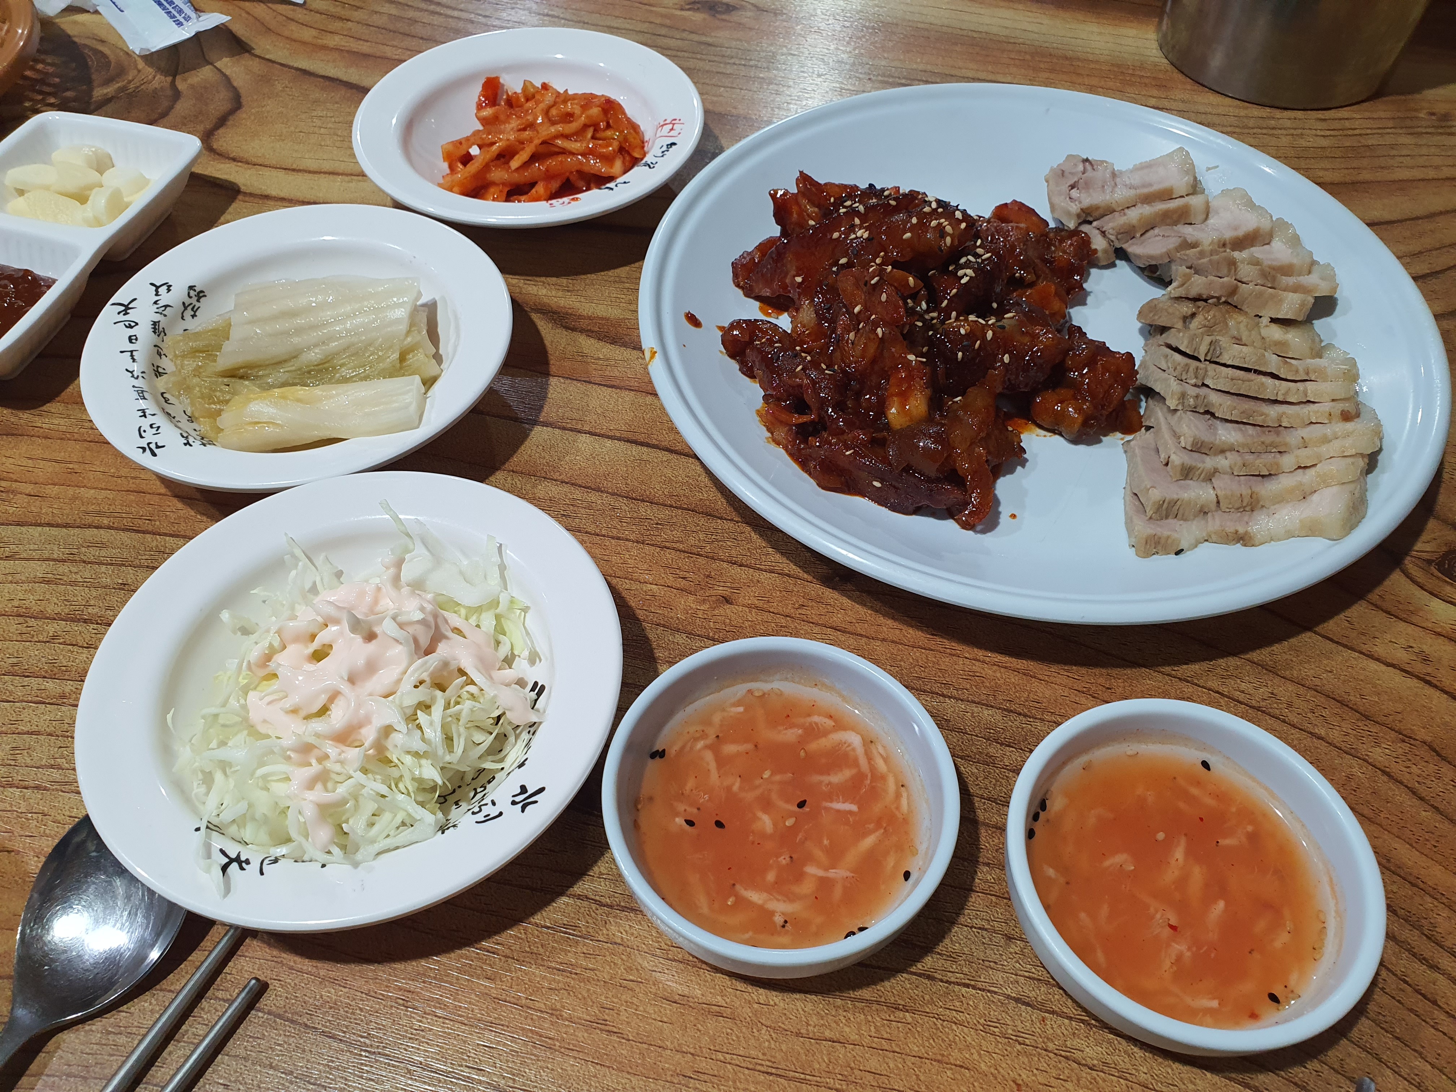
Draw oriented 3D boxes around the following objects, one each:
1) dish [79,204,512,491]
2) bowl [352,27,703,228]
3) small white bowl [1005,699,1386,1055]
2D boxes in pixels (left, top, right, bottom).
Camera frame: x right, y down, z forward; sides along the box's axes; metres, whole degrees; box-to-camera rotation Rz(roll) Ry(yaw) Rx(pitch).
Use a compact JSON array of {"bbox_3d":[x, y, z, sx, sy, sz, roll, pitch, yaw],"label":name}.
[{"bbox_3d":[-0.148,-0.067,0.390,0.144,0.026,0.144,1,53,-1],"label":"dish"},{"bbox_3d":[-0.083,-0.172,0.471,0.146,0.026,0.146,1,53,-1],"label":"bowl"},{"bbox_3d":[0.112,0.086,0.279,0.088,0.033,0.088,1,53,-1],"label":"small white bowl"}]

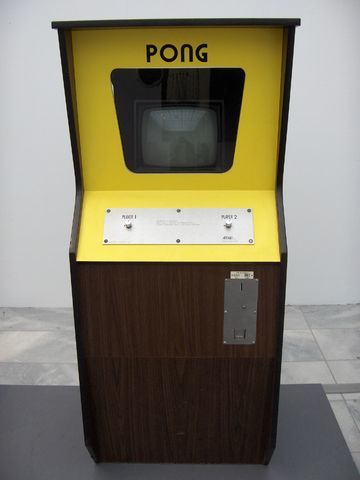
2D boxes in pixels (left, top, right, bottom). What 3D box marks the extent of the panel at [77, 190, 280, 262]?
[{"bbox_3d":[-0.003,-0.045,1.640,0.600,0.243,0.025,0,-26,2],"label":"panel"}]

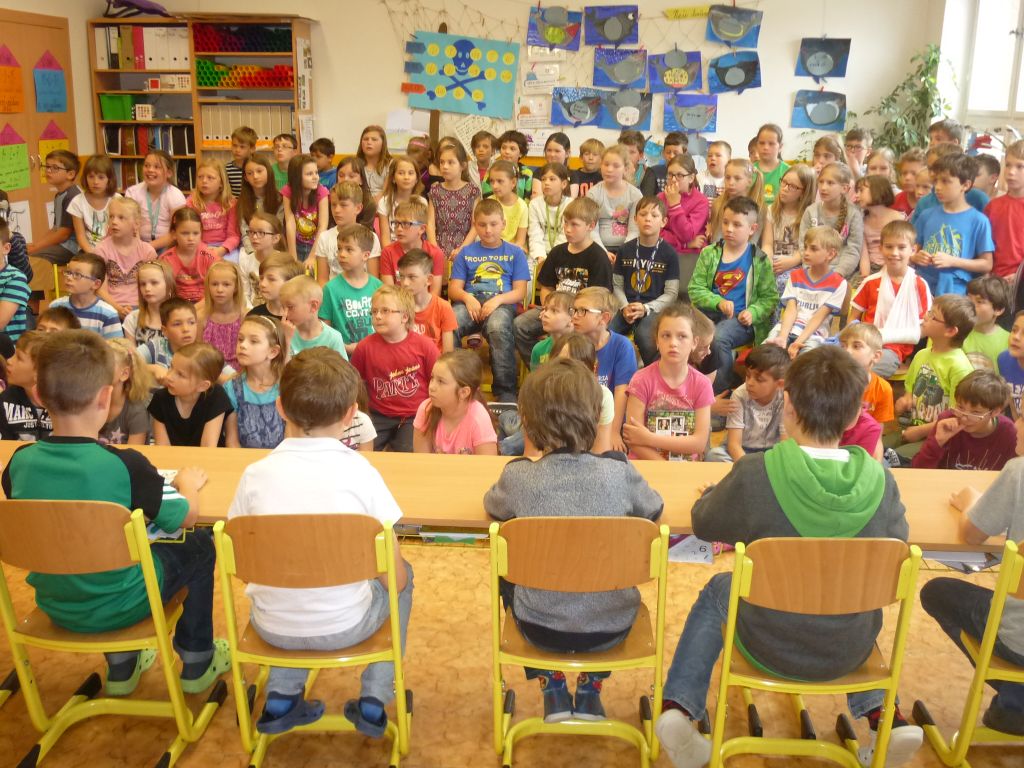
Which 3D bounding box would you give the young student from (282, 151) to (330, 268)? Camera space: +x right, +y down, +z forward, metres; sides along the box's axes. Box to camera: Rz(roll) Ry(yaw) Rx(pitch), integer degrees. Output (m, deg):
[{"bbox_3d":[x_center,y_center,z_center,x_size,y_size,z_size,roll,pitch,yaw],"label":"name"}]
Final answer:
[{"bbox_3d":[-1.229,-0.803,5.898,0.380,1.120,0.600,-4,17,-16],"label":"young student"}]

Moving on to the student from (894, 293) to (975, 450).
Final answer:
[{"bbox_3d":[1.930,-0.029,4.608,0.550,0.774,0.620,13,20,35],"label":"student"}]

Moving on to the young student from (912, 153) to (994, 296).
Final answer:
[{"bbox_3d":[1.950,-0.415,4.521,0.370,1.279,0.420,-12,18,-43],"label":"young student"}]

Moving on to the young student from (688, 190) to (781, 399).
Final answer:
[{"bbox_3d":[1.067,-0.301,4.750,0.440,1.120,0.600,7,17,21],"label":"young student"}]

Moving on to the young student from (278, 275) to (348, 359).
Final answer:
[{"bbox_3d":[-0.887,-0.040,4.092,0.400,0.810,0.520,5,14,15],"label":"young student"}]

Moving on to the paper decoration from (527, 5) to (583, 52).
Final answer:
[{"bbox_3d":[0.345,-2.844,7.820,0.420,0.300,0.020,6,16,-2],"label":"paper decoration"}]

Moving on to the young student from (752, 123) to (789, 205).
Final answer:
[{"bbox_3d":[1.722,-1.006,6.629,0.400,1.430,0.260,5,17,13],"label":"young student"}]

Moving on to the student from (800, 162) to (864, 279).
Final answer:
[{"bbox_3d":[1.678,-0.650,5.310,0.400,1.081,0.540,9,16,31],"label":"student"}]

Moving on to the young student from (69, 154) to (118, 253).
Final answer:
[{"bbox_3d":[-2.257,-0.685,5.307,0.380,1.084,0.600,-1,16,-5],"label":"young student"}]

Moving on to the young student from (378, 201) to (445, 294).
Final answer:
[{"bbox_3d":[-0.491,-0.374,4.916,0.410,1.130,0.620,3,17,7],"label":"young student"}]

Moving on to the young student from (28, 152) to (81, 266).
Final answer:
[{"bbox_3d":[-2.733,-0.852,5.765,0.500,1.052,0.380,-7,16,-31],"label":"young student"}]

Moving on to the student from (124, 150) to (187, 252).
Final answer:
[{"bbox_3d":[-2.178,-0.840,6.016,0.420,1.100,0.600,-2,17,-11],"label":"student"}]

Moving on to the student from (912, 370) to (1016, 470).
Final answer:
[{"bbox_3d":[1.485,0.278,3.308,0.460,0.636,0.520,9,16,31],"label":"student"}]

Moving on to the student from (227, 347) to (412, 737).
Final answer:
[{"bbox_3d":[-0.479,0.366,2.500,0.410,0.990,0.520,2,16,4],"label":"student"}]

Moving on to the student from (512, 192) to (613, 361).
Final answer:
[{"bbox_3d":[0.273,-0.359,4.897,0.450,1.130,0.650,5,17,15],"label":"student"}]

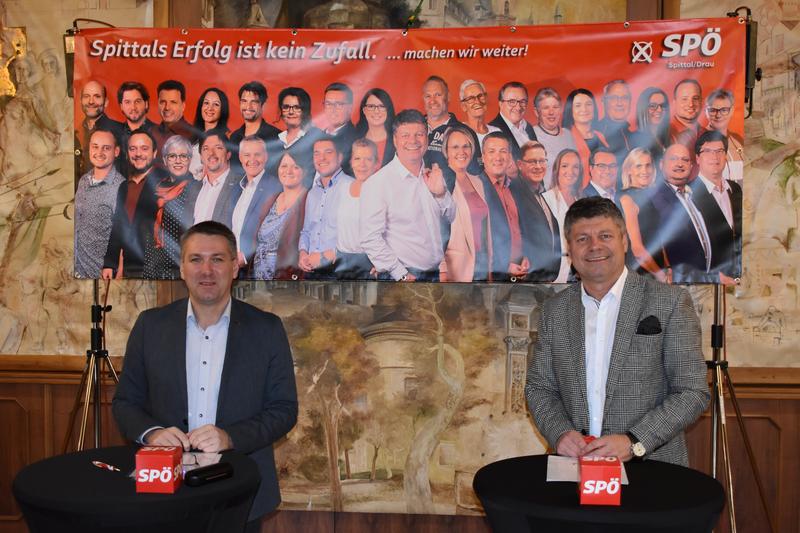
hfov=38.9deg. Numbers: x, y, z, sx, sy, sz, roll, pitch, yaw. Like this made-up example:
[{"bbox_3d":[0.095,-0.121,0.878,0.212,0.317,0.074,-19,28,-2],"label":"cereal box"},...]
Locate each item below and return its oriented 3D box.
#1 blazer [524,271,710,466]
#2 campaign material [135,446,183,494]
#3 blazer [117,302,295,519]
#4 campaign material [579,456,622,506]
[{"bbox_3d":[0.663,0.383,3.451,0.560,0.740,0.420,1,3,24],"label":"blazer"},{"bbox_3d":[-0.632,0.530,2.960,0.100,0.100,0.100,0,3,-2],"label":"campaign material"},{"bbox_3d":[-0.590,0.452,3.524,0.560,0.729,0.410,0,3,-3],"label":"blazer"},{"bbox_3d":[0.509,0.546,2.891,0.100,0.100,0.100,0,3,6],"label":"campaign material"}]

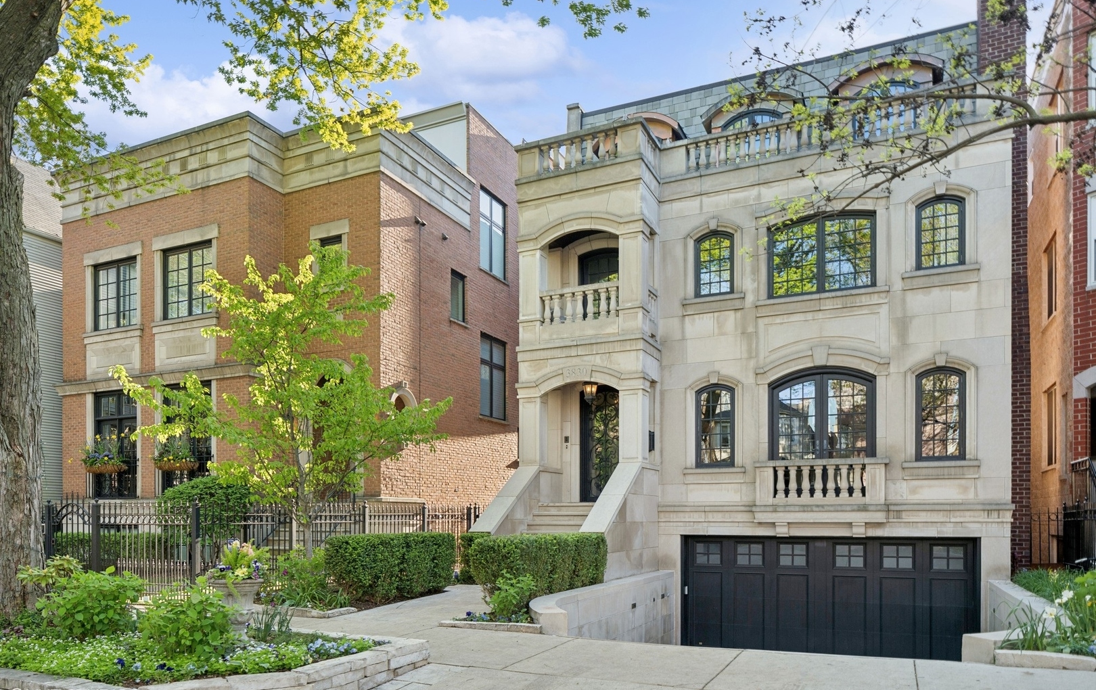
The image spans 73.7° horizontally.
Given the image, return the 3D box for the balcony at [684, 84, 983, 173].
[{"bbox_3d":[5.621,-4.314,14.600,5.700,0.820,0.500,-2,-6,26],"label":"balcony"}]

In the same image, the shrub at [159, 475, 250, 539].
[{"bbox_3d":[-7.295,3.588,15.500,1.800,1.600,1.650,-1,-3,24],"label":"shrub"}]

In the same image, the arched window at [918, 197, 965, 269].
[{"bbox_3d":[7.539,-2.146,14.023,0.830,1.370,0.150,-1,-3,24],"label":"arched window"}]

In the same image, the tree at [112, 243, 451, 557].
[{"bbox_3d":[-4.757,1.269,13.200,6.000,6.300,5.500,-2,-6,26],"label":"tree"}]

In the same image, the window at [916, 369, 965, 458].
[{"bbox_3d":[7.369,1.293,13.700,0.810,1.730,0.160,-2,-6,26],"label":"window"}]

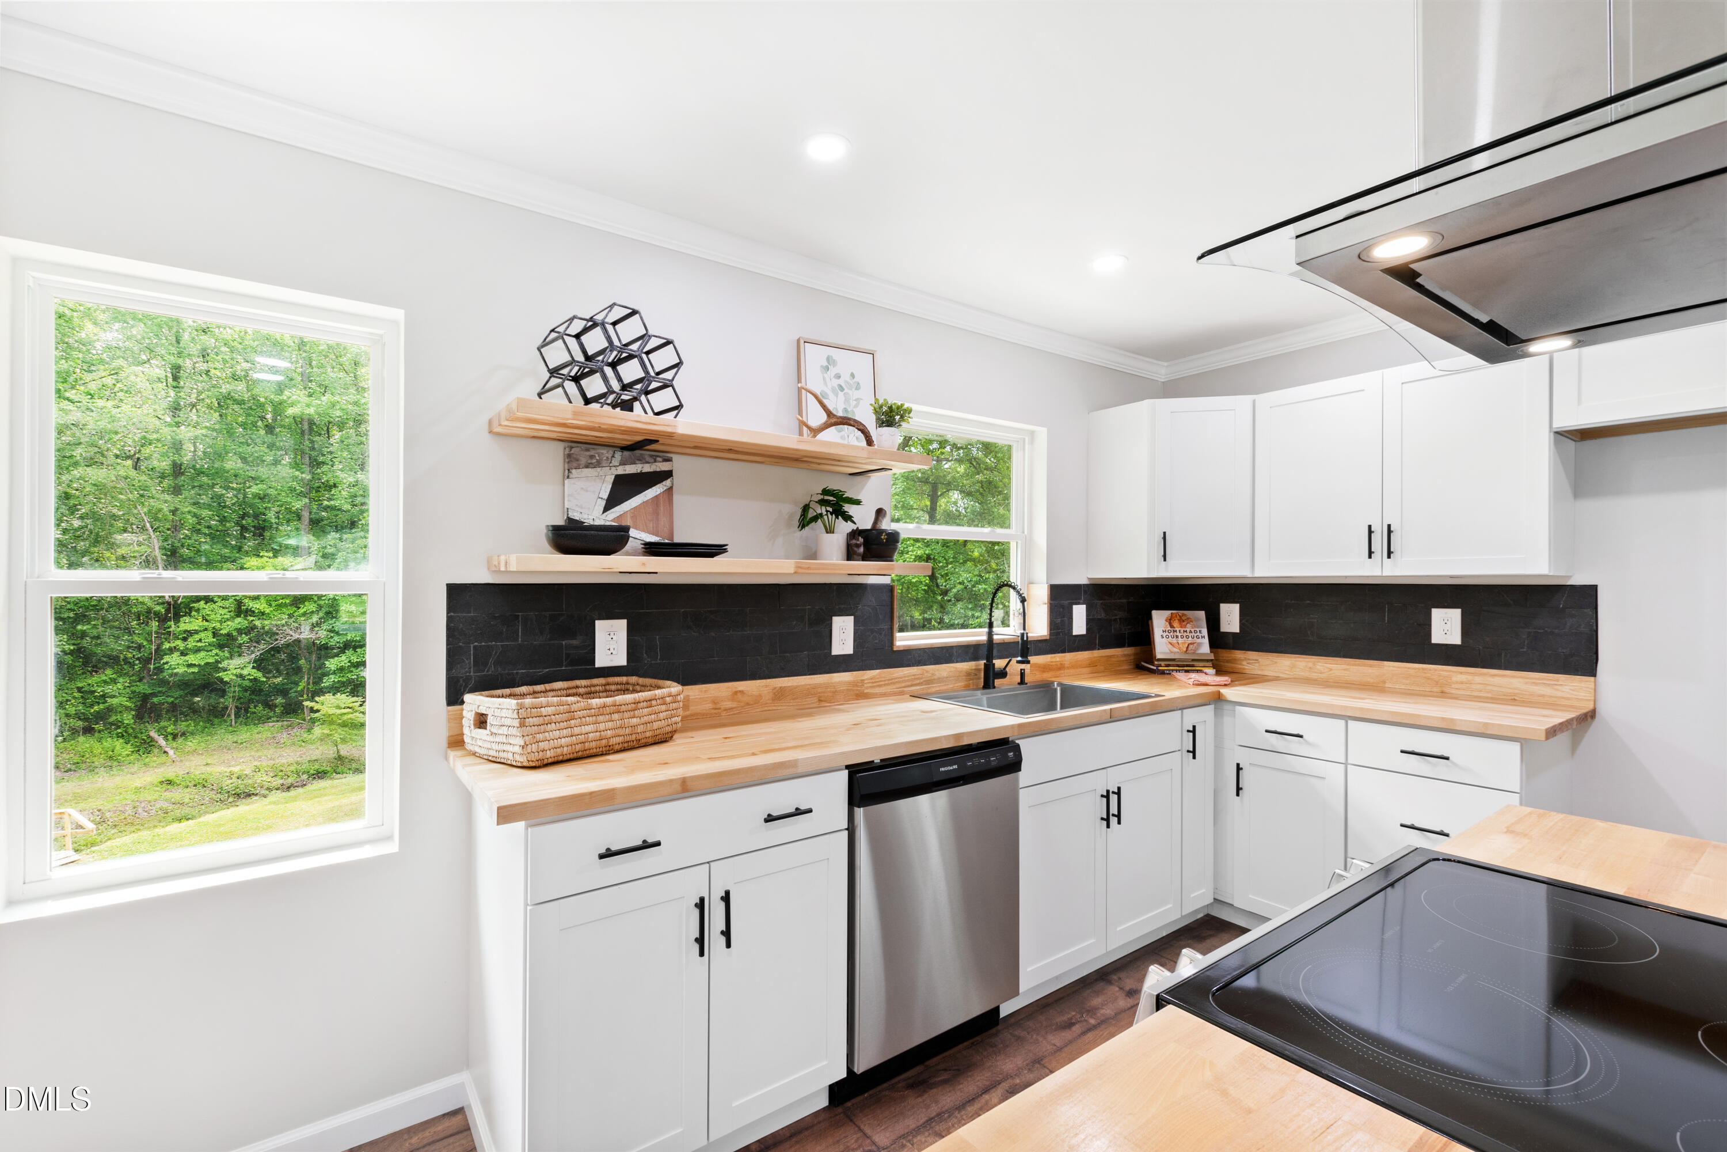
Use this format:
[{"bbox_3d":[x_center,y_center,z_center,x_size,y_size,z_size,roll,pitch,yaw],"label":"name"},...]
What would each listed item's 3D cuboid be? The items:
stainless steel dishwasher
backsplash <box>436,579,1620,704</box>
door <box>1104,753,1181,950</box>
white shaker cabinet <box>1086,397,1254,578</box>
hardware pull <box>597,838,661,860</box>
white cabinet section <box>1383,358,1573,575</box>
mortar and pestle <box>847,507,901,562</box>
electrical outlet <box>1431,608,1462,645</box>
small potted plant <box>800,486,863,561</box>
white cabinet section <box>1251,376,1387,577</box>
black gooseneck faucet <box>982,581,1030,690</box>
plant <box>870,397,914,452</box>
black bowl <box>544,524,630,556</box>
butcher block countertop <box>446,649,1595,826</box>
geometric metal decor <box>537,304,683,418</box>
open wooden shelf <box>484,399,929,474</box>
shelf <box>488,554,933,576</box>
[{"bbox_3d":[0.053,0.927,2.194,0.600,0.873,0.610,1,-1,-36],"label":"stainless steel dishwasher"},{"bbox_3d":[0.710,0.182,2.136,3.225,0.312,1.584,1,-1,-36],"label":"backsplash"},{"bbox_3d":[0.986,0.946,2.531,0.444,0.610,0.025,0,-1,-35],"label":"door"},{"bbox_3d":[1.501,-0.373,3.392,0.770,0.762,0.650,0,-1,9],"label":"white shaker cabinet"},{"bbox_3d":[-0.478,0.555,1.468,0.127,0.013,0.033,1,-1,-36],"label":"hardware pull"},{"bbox_3d":[2.173,-0.381,2.567,0.300,0.762,0.459,0,-1,-35],"label":"white cabinet section"},{"bbox_3d":[0.038,-0.132,2.415,0.178,0.190,0.178,0,-1,0],"label":"mortar and pestle"},{"bbox_3d":[2.214,0.194,2.731,0.010,0.136,0.091,1,-1,-36],"label":"electrical outlet"},{"bbox_3d":[-0.103,-0.162,2.308,0.190,0.245,0.175,0,-1,0],"label":"small potted plant"},{"bbox_3d":[1.905,-0.378,2.943,0.300,0.762,0.464,0,-1,-35],"label":"white cabinet section"},{"bbox_3d":[0.549,0.234,2.764,0.088,0.419,0.215,1,-1,-36],"label":"black gooseneck faucet"},{"bbox_3d":[0.092,-0.492,2.405,0.148,0.198,0.148,0,-1,0],"label":"plant"},{"bbox_3d":[-0.711,-0.088,1.857,0.220,0.084,0.220,0,-1,0],"label":"black bowl"},{"bbox_3d":[0.703,0.400,2.118,3.184,0.134,1.588,1,-1,-36],"label":"butcher block countertop"},{"bbox_3d":[-0.668,-0.547,1.908,0.310,0.293,0.170,1,-1,-42],"label":"geometric metal decor"},{"bbox_3d":[-0.380,-0.384,2.131,1.250,0.037,0.315,1,-1,-36],"label":"open wooden shelf"},{"bbox_3d":[-0.378,-0.024,2.117,1.243,0.037,0.336,1,-1,-36],"label":"shelf"}]

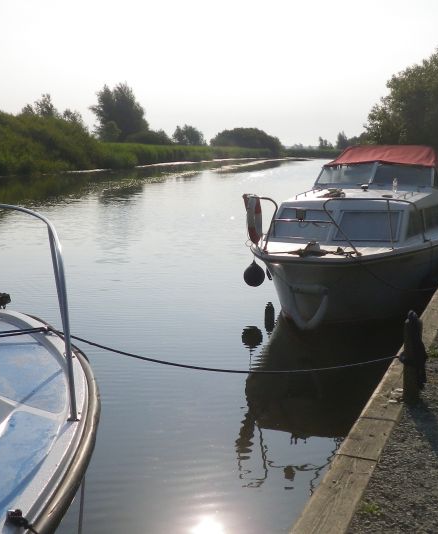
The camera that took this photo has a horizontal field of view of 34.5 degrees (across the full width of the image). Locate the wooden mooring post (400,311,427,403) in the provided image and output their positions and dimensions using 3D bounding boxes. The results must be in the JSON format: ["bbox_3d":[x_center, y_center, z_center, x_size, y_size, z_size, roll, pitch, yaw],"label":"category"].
[{"bbox_3d":[1.241,0.575,4.472,0.140,0.596,0.140,4,10,23],"label":"wooden mooring post"}]

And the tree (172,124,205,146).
[{"bbox_3d":[-7.841,-32.505,181.966,8.200,8.113,8.000,0,9,-2],"label":"tree"}]

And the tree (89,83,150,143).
[{"bbox_3d":[-14.402,-20.758,101.983,8.300,11.230,8.000,-1,10,-8],"label":"tree"}]

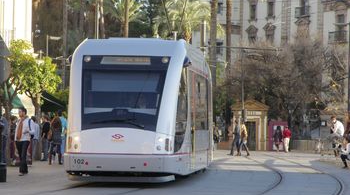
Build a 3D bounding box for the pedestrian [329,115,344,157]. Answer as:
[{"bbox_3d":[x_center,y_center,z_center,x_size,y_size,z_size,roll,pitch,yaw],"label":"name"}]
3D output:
[{"bbox_3d":[6.834,1.628,52.500,0.650,1.763,0.500,1,-2,-24],"label":"pedestrian"}]

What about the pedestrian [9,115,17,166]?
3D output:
[{"bbox_3d":[-5.619,1.487,43.300,0.380,1.653,0.480,-1,-2,41],"label":"pedestrian"}]

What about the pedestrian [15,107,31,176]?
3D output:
[{"bbox_3d":[-3.990,1.160,32.600,0.550,1.781,0.420,-1,-2,34],"label":"pedestrian"}]

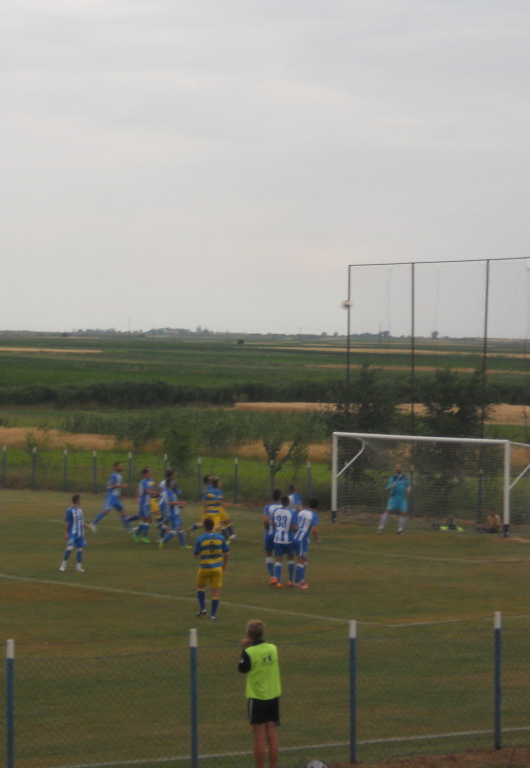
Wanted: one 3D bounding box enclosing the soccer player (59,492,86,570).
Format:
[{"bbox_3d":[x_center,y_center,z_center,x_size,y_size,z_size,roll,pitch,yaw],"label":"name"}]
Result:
[{"bbox_3d":[-4.230,3.285,59.800,0.600,1.730,0.450,0,1,-27],"label":"soccer player"}]

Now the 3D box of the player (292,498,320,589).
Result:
[{"bbox_3d":[0.832,3.276,55.900,0.500,1.840,0.550,0,1,-44],"label":"player"}]

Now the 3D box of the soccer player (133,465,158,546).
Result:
[{"bbox_3d":[-3.038,3.076,68.900,0.680,1.870,0.550,1,1,-3],"label":"soccer player"}]

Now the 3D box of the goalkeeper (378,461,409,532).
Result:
[{"bbox_3d":[3.451,3.063,72.800,0.800,1.870,0.450,1,1,14],"label":"goalkeeper"}]

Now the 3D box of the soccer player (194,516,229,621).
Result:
[{"bbox_3d":[-0.932,3.216,47.700,0.620,1.800,0.400,1,1,-3],"label":"soccer player"}]

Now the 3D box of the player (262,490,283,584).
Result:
[{"bbox_3d":[0.199,3.189,57.100,0.560,1.900,0.450,1,1,14],"label":"player"}]

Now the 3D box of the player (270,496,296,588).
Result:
[{"bbox_3d":[0.370,3.164,54.500,0.530,1.830,0.380,1,1,14],"label":"player"}]

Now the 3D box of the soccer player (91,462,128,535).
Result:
[{"bbox_3d":[-4.158,2.997,72.300,1.000,1.860,0.600,1,1,9],"label":"soccer player"}]

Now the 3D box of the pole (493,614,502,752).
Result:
[{"bbox_3d":[2.697,3.432,31.500,0.075,1.610,0.075,0,1,-35],"label":"pole"}]

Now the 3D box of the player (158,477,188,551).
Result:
[{"bbox_3d":[-2.214,3.138,66.200,0.720,1.730,0.520,0,1,-26],"label":"player"}]

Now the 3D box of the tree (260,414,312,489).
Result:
[{"bbox_3d":[0.652,2.224,91.000,1.800,2.750,1.850,1,1,0],"label":"tree"}]

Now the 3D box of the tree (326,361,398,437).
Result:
[{"bbox_3d":[3.035,1.573,86.500,2.450,4.500,2.450,1,1,0],"label":"tree"}]

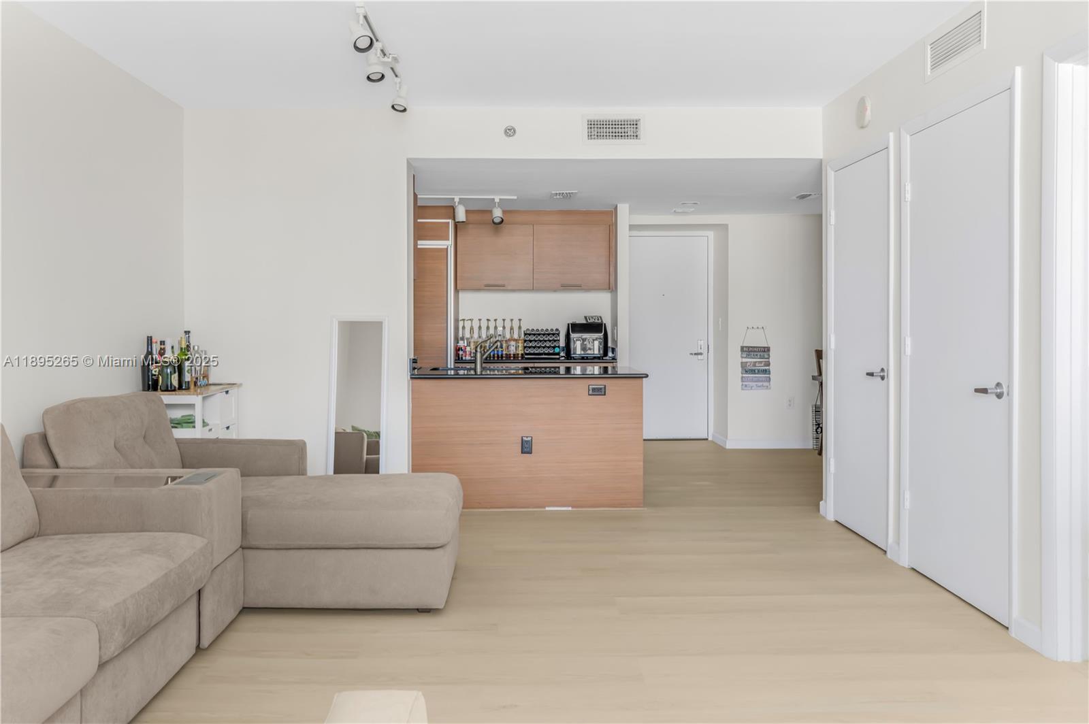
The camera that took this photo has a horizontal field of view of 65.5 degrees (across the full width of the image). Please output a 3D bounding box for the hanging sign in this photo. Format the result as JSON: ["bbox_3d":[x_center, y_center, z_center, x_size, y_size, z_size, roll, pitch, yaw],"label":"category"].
[{"bbox_3d":[2.091,-0.034,8.370,0.305,0.620,0.020,0,2,-2],"label":"hanging sign"}]

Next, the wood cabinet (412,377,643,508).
[{"bbox_3d":[-0.112,0.503,5.980,1.560,0.910,0.860,0,2,-2],"label":"wood cabinet"}]

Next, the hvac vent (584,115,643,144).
[{"bbox_3d":[0.461,-1.548,5.630,0.405,0.190,0.025,0,2,-2],"label":"hvac vent"}]

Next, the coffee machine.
[{"bbox_3d":[0.393,-0.229,8.100,0.410,0.390,0.360,0,2,-2],"label":"coffee machine"}]

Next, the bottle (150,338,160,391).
[{"bbox_3d":[-2.291,0.015,4.980,0.065,0.310,0.065,0,2,-2],"label":"bottle"}]

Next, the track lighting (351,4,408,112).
[{"bbox_3d":[-0.841,-1.523,4.320,0.140,0.215,1.260,0,2,-2],"label":"track lighting"}]

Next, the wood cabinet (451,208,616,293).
[{"bbox_3d":[-0.098,-1.066,8.220,1.530,0.765,0.350,0,2,-2],"label":"wood cabinet"}]

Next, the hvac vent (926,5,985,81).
[{"bbox_3d":[1.897,-1.475,3.920,0.025,0.220,0.540,0,2,-2],"label":"hvac vent"}]

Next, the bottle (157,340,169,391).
[{"bbox_3d":[-2.279,0.020,5.060,0.075,0.305,0.075,0,2,-2],"label":"bottle"}]

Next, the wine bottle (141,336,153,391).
[{"bbox_3d":[-2.342,0.013,5.020,0.085,0.325,0.085,0,2,-2],"label":"wine bottle"}]

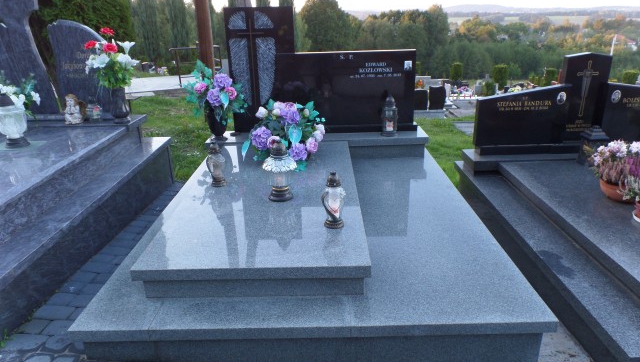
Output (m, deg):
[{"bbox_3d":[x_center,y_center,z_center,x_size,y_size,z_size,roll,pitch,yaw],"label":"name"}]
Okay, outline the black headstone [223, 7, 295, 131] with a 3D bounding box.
[{"bbox_3d":[-0.475,-0.917,3.583,0.548,1.008,0.099,-1,22,1],"label":"black headstone"}]

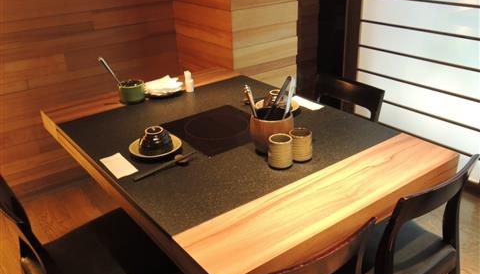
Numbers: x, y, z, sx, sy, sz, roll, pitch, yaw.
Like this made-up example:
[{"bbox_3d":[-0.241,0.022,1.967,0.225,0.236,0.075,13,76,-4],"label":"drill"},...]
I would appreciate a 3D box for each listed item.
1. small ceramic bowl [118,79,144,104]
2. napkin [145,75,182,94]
[{"bbox_3d":[-0.454,-0.194,1.883,0.104,0.074,0.104,-2,25,1],"label":"small ceramic bowl"},{"bbox_3d":[-0.343,-0.237,1.992,0.145,0.036,0.115,-19,30,-33],"label":"napkin"}]

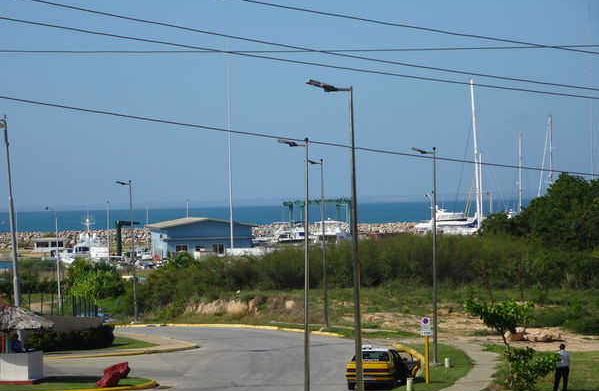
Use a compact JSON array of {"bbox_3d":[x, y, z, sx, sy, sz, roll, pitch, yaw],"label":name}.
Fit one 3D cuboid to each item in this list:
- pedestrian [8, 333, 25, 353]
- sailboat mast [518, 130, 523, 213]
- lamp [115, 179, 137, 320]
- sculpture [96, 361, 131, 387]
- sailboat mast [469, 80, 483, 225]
[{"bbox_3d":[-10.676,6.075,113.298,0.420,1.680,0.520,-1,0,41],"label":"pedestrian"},{"bbox_3d":[49.517,-4.701,670.000,0.500,19.250,0.500,-1,0,0],"label":"sailboat mast"},{"bbox_3d":[-10.794,3.472,185.882,1.100,8.810,0.320,-2,0,-16],"label":"lamp"},{"bbox_3d":[-6.917,6.656,111.300,1.240,0.930,1.200,-1,0,0],"label":"sculpture"},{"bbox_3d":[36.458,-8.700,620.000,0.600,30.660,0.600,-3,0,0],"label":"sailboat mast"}]

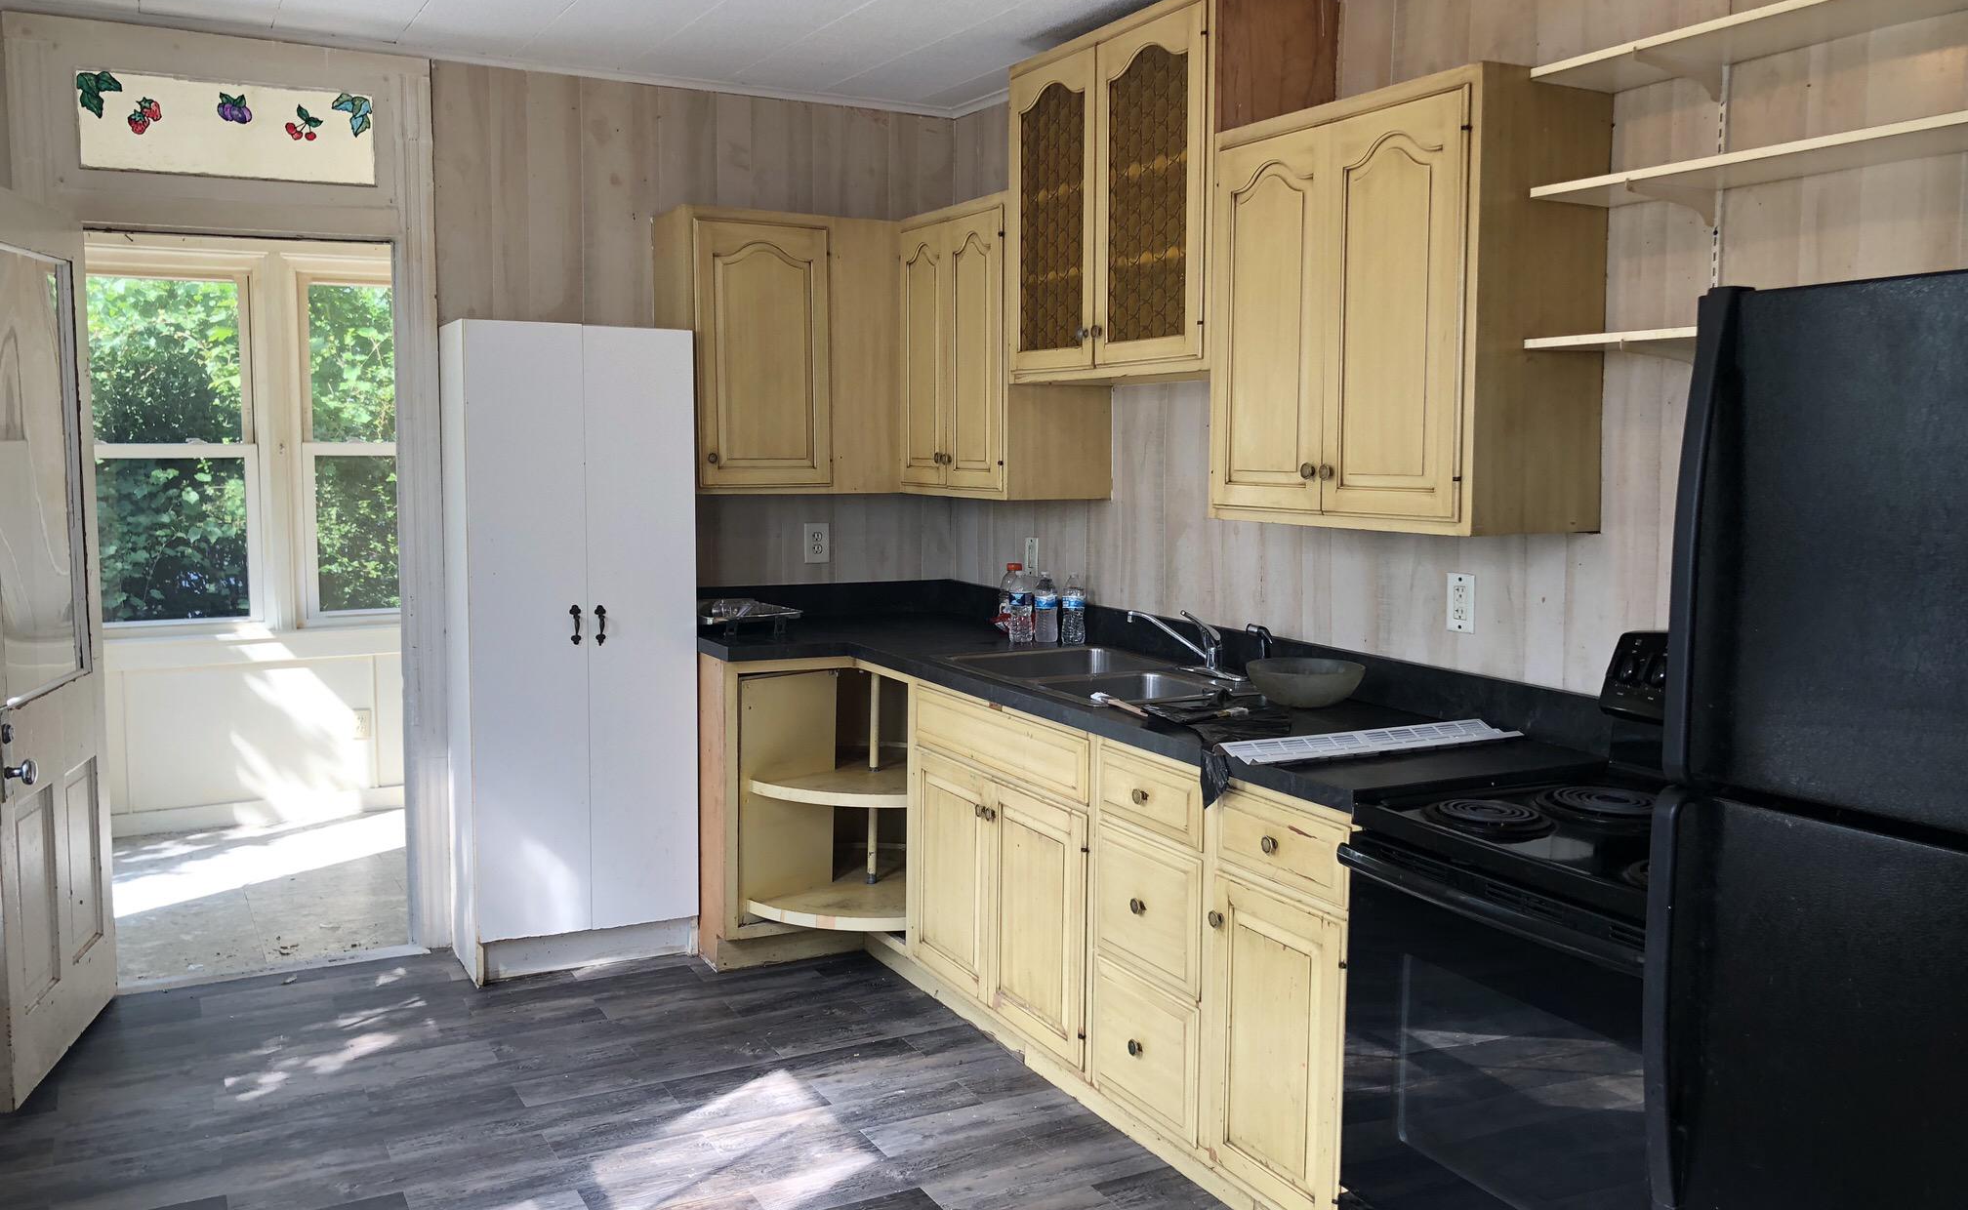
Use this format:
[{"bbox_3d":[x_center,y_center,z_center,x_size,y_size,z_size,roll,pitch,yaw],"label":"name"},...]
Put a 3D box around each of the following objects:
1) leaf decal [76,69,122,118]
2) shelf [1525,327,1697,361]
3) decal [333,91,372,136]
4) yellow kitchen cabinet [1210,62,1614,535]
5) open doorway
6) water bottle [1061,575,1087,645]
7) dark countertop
[{"bbox_3d":[-2.220,-1.282,4.001,0.105,0.122,0.006,-3,7,-28],"label":"leaf decal"},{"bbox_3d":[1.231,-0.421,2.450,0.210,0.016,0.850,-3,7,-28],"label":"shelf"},{"bbox_3d":[-1.677,-1.304,4.229,0.107,0.119,0.008,-3,7,-28],"label":"decal"},{"bbox_3d":[0.807,-0.558,3.129,0.328,0.803,0.755,-3,7,-28],"label":"yellow kitchen cabinet"},{"bbox_3d":[-1.932,0.018,4.242,0.740,1.965,0.120,-3,7,-28],"label":"open doorway"},{"bbox_3d":[0.248,0.006,4.352,0.065,0.200,0.065,0,6,0],"label":"water bottle"},{"bbox_3d":[0.092,0.186,3.768,0.960,0.042,2.650,-3,7,-28],"label":"dark countertop"}]

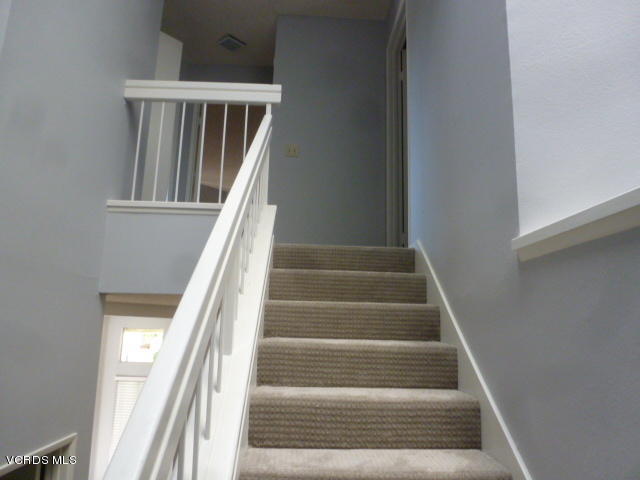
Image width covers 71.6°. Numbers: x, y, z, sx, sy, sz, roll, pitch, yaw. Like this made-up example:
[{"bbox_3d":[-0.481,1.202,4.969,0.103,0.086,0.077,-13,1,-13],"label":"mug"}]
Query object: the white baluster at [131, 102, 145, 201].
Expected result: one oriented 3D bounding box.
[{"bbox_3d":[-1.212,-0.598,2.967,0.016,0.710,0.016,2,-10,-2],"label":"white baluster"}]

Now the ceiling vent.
[{"bbox_3d":[-0.950,-2.111,4.772,0.225,0.030,0.225,-9,-15,44],"label":"ceiling vent"}]

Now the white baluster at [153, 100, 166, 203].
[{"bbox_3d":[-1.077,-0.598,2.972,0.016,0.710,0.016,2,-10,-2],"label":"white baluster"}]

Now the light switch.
[{"bbox_3d":[-0.248,-0.823,4.091,0.118,0.118,0.012,2,-10,-2],"label":"light switch"}]

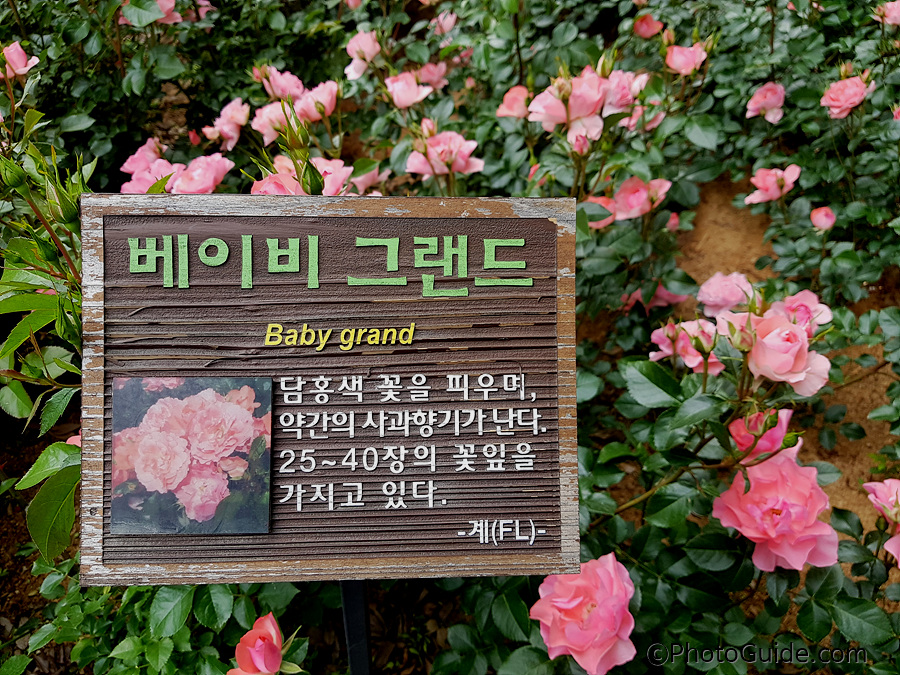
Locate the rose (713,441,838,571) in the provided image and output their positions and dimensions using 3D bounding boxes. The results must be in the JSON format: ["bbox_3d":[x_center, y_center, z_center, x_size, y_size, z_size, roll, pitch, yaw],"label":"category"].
[{"bbox_3d":[0.275,0.142,0.570,0.098,0.098,0.060,4,-5,6],"label":"rose"}]

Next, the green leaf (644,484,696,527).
[{"bbox_3d":[0.166,0.125,0.510,0.043,0.012,0.032,-28,58,-8],"label":"green leaf"}]

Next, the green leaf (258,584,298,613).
[{"bbox_3d":[-0.135,0.203,0.530,0.031,0.012,0.027,-10,57,-16],"label":"green leaf"}]

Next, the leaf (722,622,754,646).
[{"bbox_3d":[0.318,0.326,0.740,0.032,0.010,0.024,-7,50,7],"label":"leaf"}]

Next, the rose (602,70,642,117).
[{"bbox_3d":[0.212,-0.300,0.830,0.052,0.058,0.050,-6,32,-10],"label":"rose"}]

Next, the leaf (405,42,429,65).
[{"bbox_3d":[-0.050,-0.453,1.080,0.044,0.010,0.038,43,77,9],"label":"leaf"}]

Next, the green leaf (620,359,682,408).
[{"bbox_3d":[0.149,0.035,0.500,0.052,0.012,0.035,38,74,24],"label":"green leaf"}]

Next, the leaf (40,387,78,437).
[{"bbox_3d":[-0.248,0.048,0.430,0.042,0.012,0.020,-48,50,8],"label":"leaf"}]

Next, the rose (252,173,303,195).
[{"bbox_3d":[-0.152,-0.129,0.600,0.050,0.038,0.050,-9,55,-12],"label":"rose"}]

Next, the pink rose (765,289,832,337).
[{"bbox_3d":[0.351,-0.024,0.680,0.063,0.050,0.052,5,71,7],"label":"pink rose"}]

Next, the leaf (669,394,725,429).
[{"bbox_3d":[0.205,0.062,0.560,0.048,0.010,0.029,-32,49,2],"label":"leaf"}]

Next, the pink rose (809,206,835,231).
[{"bbox_3d":[0.512,-0.164,0.930,0.033,0.035,0.033,4,32,7],"label":"pink rose"}]

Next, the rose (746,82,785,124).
[{"bbox_3d":[0.457,-0.339,0.980,0.055,0.050,0.053,19,58,18],"label":"rose"}]

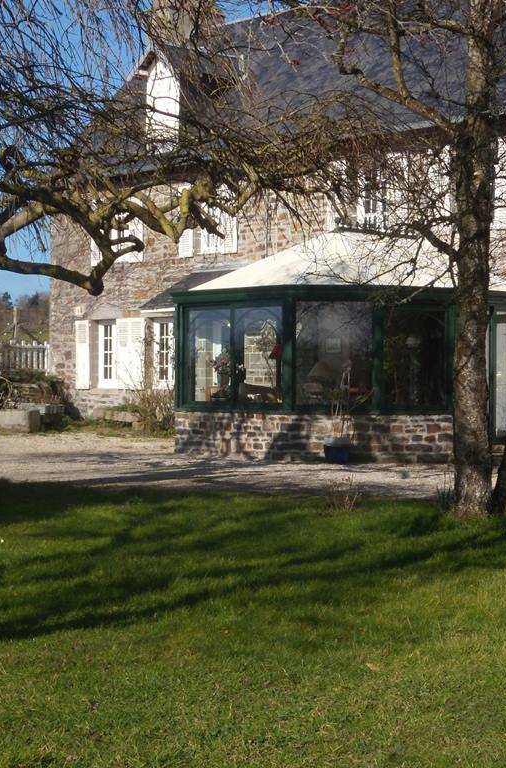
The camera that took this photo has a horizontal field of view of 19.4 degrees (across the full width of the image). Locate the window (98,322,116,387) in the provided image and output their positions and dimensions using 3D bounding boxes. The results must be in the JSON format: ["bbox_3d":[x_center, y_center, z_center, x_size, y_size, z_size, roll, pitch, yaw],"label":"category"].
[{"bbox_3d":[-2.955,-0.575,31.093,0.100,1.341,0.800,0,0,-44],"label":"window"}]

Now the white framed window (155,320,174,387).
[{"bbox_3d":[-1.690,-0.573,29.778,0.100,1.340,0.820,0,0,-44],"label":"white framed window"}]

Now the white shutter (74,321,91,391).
[{"bbox_3d":[-3.584,-0.614,31.309,0.050,1.464,0.468,0,0,-44],"label":"white shutter"}]

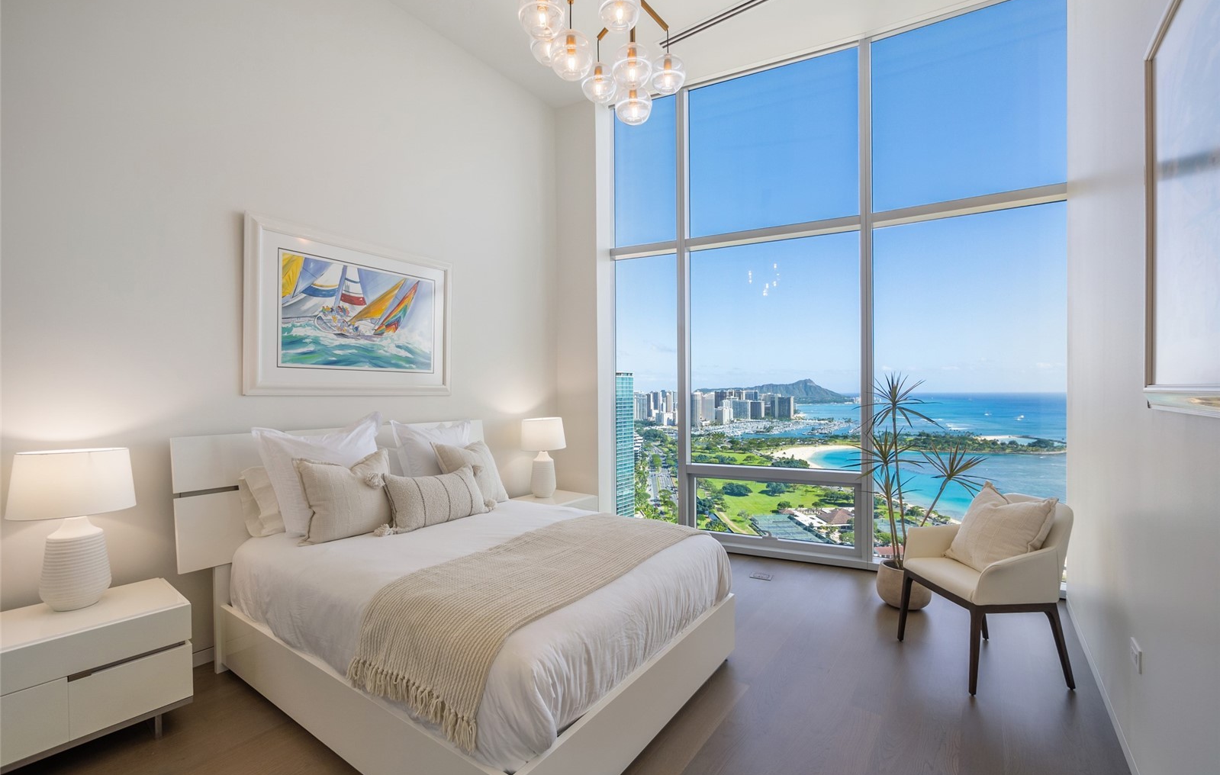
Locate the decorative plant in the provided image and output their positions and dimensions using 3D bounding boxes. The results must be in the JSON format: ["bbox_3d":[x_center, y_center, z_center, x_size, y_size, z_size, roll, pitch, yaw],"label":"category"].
[{"bbox_3d":[2.049,0.564,3.251,0.696,1.306,0.639,-1,-1,35],"label":"decorative plant"}]

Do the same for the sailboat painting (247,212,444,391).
[{"bbox_3d":[-1.647,-0.452,3.308,0.045,1.017,1.359,-1,-1,35],"label":"sailboat painting"}]

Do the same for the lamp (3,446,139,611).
[{"bbox_3d":[-2.284,0.605,2.111,0.378,0.653,0.378,-1,-1,35],"label":"lamp"}]

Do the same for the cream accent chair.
[{"bbox_3d":[1.952,1.014,2.591,0.568,0.861,0.568,0,-1,-3],"label":"cream accent chair"}]

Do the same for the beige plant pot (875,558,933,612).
[{"bbox_3d":[1.958,1.313,3.273,0.315,0.278,0.315,-1,-1,35],"label":"beige plant pot"}]

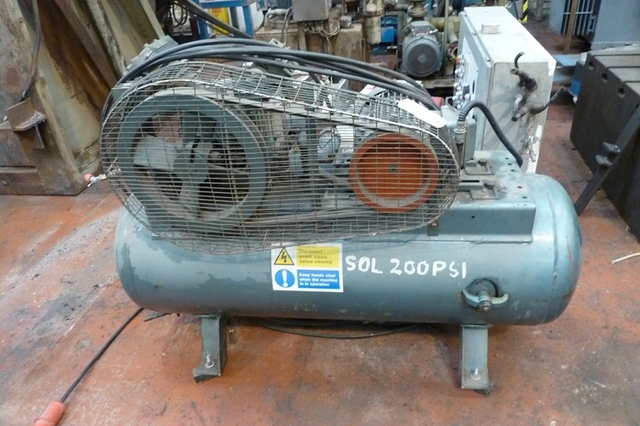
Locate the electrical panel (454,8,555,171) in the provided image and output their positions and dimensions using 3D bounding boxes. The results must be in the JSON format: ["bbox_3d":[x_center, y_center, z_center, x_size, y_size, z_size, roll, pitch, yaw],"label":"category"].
[{"bbox_3d":[0.843,-0.473,2.342,0.238,0.847,1.037,2,33,9],"label":"electrical panel"}]

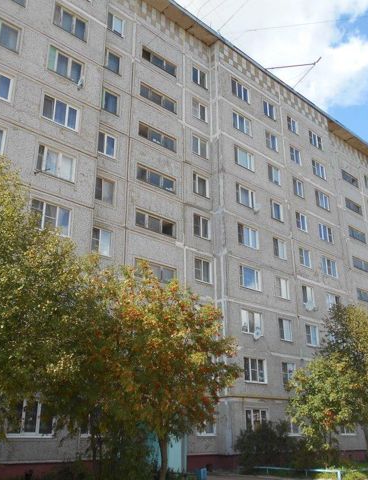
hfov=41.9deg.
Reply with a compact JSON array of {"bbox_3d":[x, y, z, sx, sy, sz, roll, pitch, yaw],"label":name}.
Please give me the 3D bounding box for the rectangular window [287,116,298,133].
[{"bbox_3d":[8.768,-9.183,38.843,1.355,1.357,0.200,18,-27,-39],"label":"rectangular window"}]

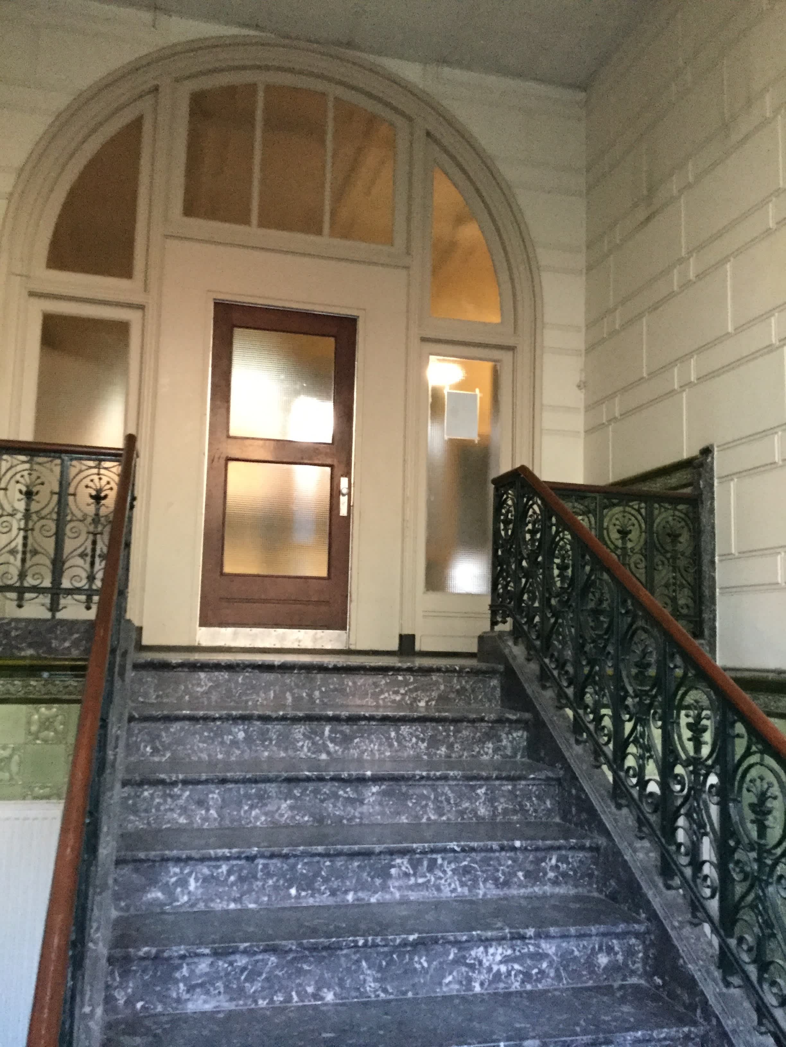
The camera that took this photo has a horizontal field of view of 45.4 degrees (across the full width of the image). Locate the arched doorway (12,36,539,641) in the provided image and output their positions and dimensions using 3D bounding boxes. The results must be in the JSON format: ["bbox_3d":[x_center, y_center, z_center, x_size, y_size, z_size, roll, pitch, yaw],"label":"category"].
[{"bbox_3d":[-0.625,-1.146,5.713,3.320,3.800,0.220,3,-6,-15],"label":"arched doorway"}]

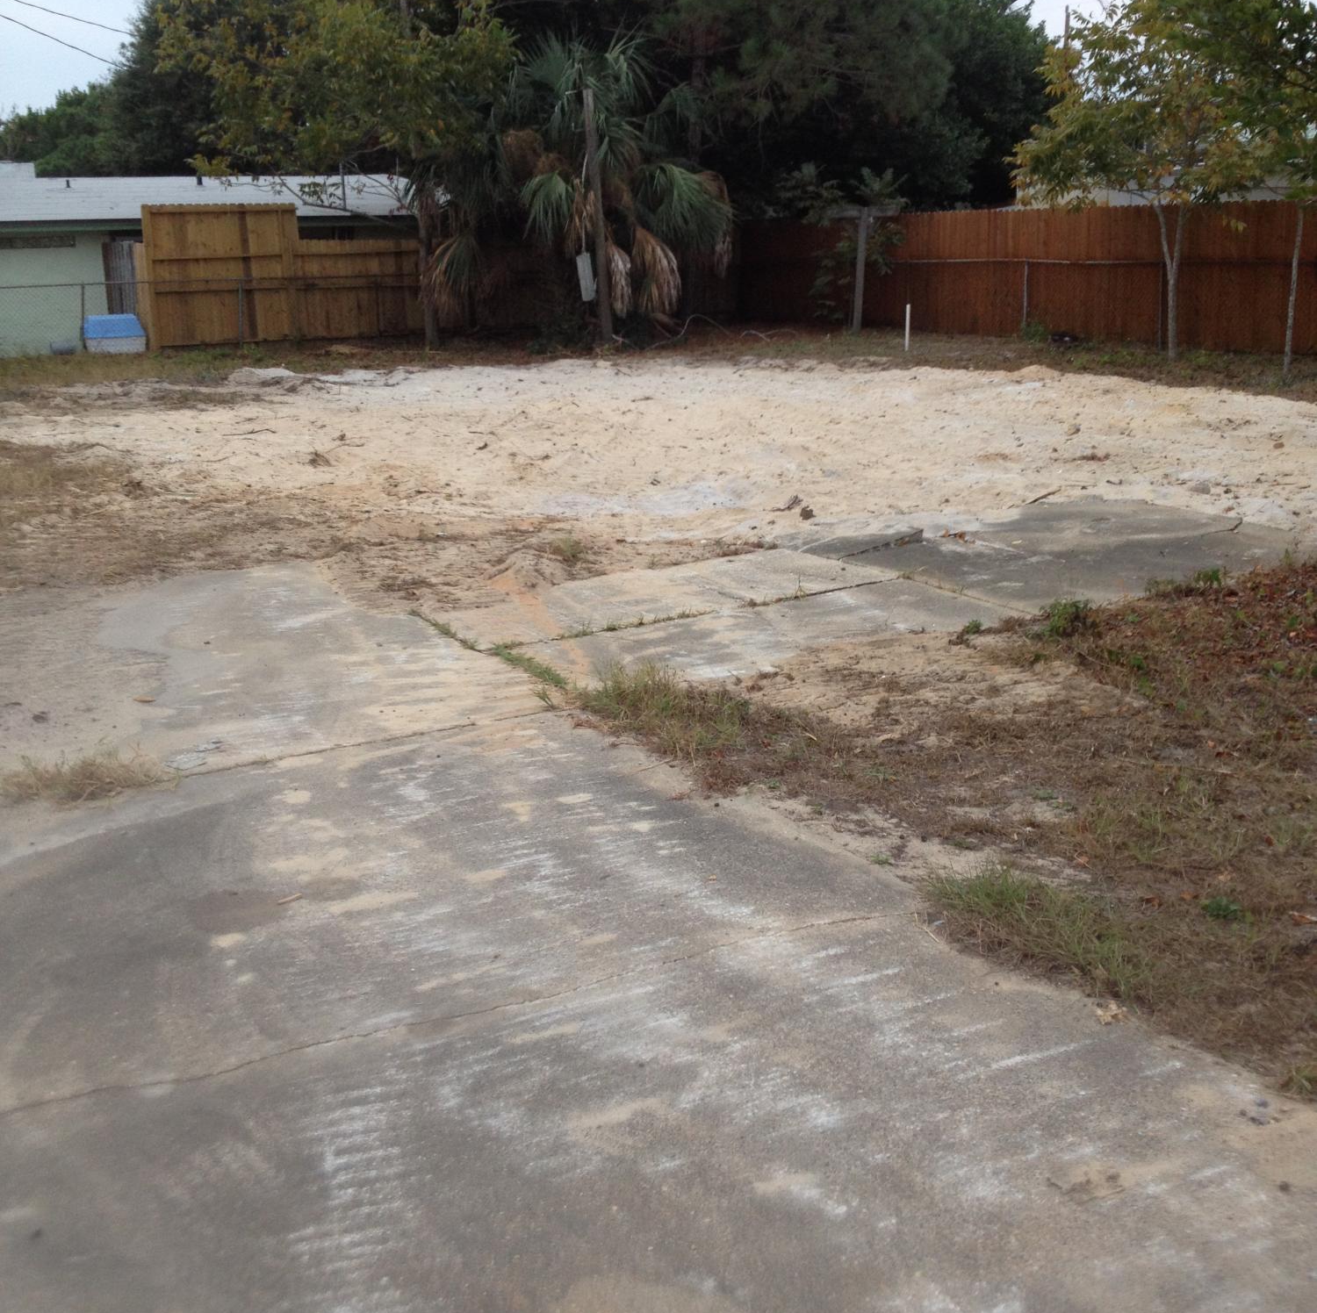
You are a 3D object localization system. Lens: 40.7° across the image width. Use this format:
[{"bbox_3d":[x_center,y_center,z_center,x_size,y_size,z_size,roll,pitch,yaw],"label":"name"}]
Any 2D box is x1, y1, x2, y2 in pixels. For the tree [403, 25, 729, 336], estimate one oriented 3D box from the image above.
[{"bbox_3d":[-1.303,-7.116,26.978,4.774,4.435,4.300,-2,14,0],"label":"tree"}]

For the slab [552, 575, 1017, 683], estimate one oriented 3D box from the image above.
[{"bbox_3d":[0.470,-0.053,7.218,2.100,0.120,0.960,-9,16,-30],"label":"slab"}]

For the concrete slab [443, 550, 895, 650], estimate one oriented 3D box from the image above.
[{"bbox_3d":[-0.024,-0.232,8.016,2.150,0.120,0.970,-9,16,-30],"label":"concrete slab"}]

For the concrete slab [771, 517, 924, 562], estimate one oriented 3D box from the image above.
[{"bbox_3d":[1.032,-0.535,8.919,0.930,0.110,0.750,-9,16,-30],"label":"concrete slab"}]

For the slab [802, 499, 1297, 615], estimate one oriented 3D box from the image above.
[{"bbox_3d":[2.114,-0.488,8.825,2.450,0.120,2.070,-9,16,-30],"label":"slab"}]

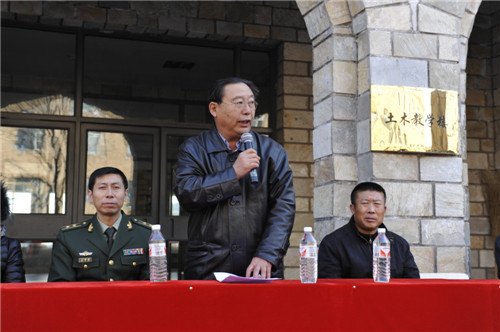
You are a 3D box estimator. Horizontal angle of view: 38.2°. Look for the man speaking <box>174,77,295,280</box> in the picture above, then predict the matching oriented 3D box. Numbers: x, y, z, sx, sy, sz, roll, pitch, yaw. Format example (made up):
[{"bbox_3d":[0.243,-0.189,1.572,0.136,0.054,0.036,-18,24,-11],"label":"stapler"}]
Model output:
[{"bbox_3d":[-0.066,0.431,3.263,0.560,1.670,0.460,1,-6,-10],"label":"man speaking"}]

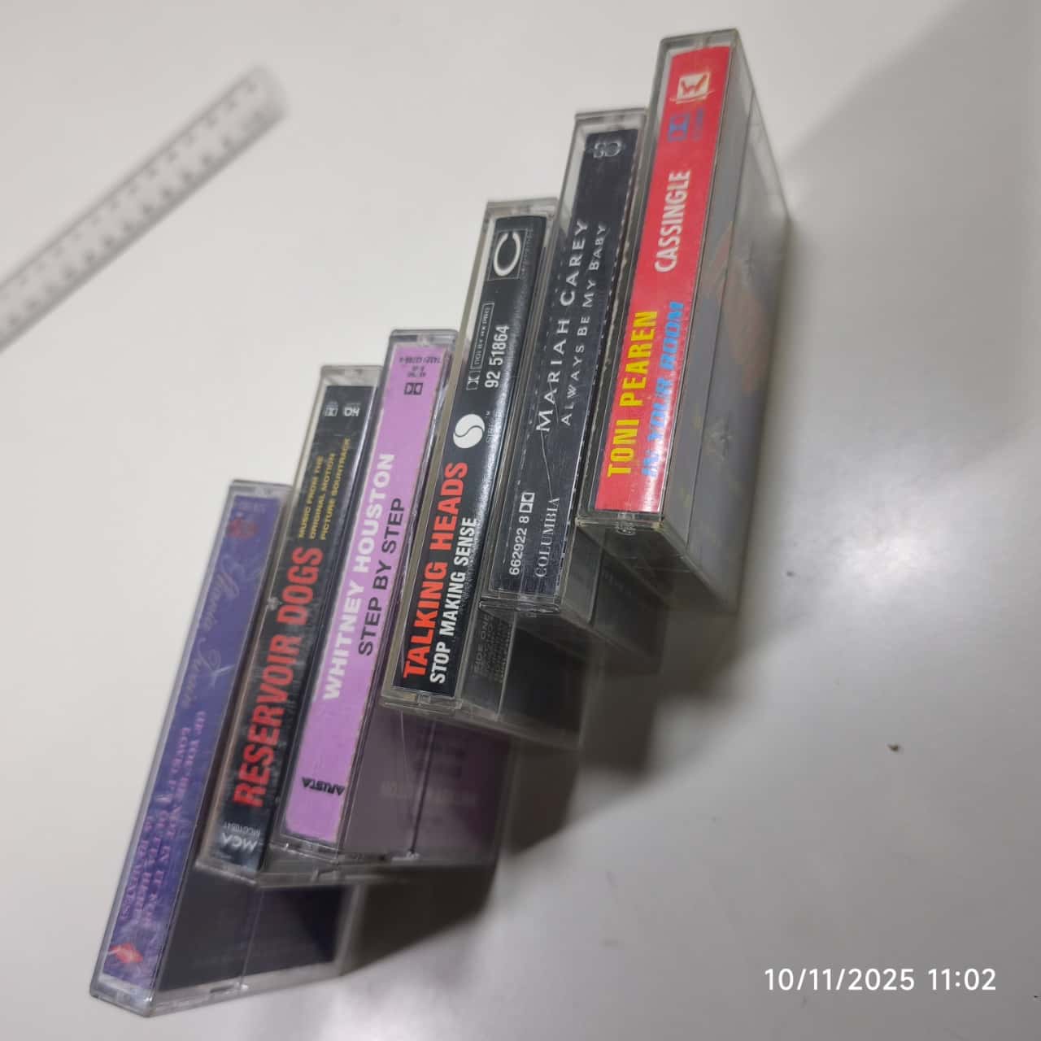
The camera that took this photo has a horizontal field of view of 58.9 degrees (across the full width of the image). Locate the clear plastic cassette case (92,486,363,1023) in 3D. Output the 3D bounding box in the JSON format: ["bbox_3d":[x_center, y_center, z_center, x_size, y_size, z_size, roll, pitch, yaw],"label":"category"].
[{"bbox_3d":[-0.055,0.054,0.224,0.017,0.070,0.109,5,75,25],"label":"clear plastic cassette case"}]

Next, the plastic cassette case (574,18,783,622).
[{"bbox_3d":[0.041,-0.041,0.212,0.017,0.070,0.109,4,75,25],"label":"plastic cassette case"}]

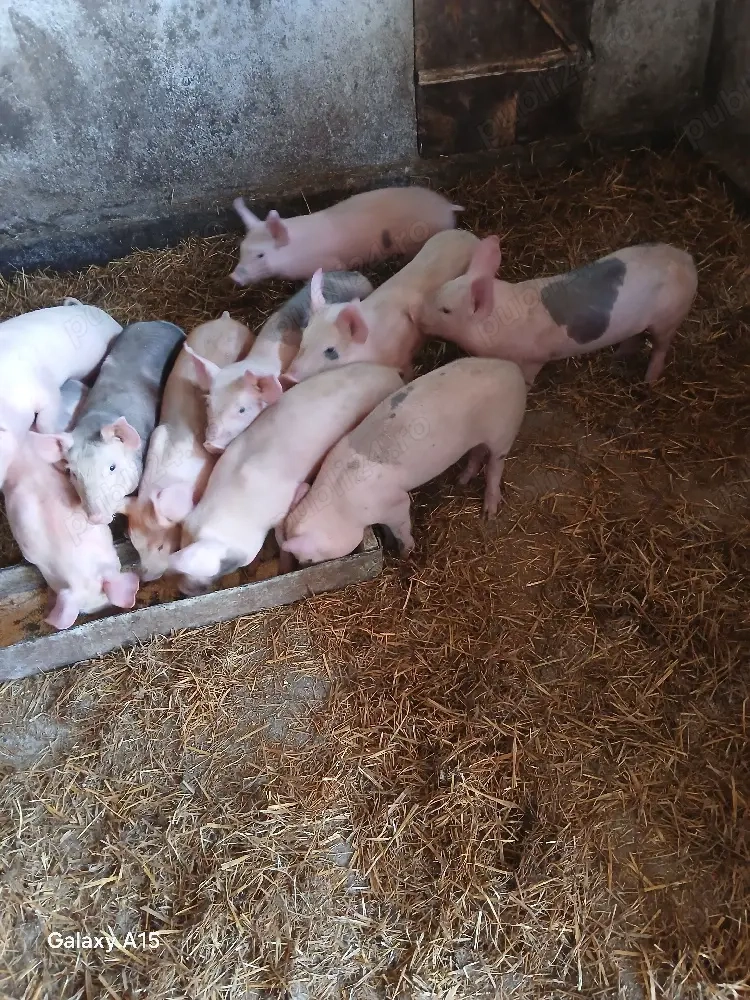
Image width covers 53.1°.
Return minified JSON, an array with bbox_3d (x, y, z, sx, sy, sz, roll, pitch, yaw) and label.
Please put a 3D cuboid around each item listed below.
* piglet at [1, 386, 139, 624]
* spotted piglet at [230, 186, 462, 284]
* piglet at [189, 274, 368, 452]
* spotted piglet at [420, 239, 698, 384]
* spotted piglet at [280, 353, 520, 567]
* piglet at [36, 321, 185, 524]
[{"bbox_3d":[-0.712,-0.035,1.827,0.230,0.400,0.617,-13,41,-9],"label":"piglet"},{"bbox_3d":[-0.099,-0.874,2.722,0.805,0.420,0.220,-10,40,-5],"label":"spotted piglet"},{"bbox_3d":[-0.229,-0.328,2.097,0.220,0.420,0.765,14,44,22],"label":"piglet"},{"bbox_3d":[0.525,-0.547,2.272,0.776,0.410,0.220,-4,40,2],"label":"spotted piglet"},{"bbox_3d":[0.074,-0.088,1.787,0.635,0.410,0.220,-23,43,-19],"label":"spotted piglet"},{"bbox_3d":[-0.594,-0.160,1.951,0.220,0.410,0.721,-4,40,2],"label":"piglet"}]

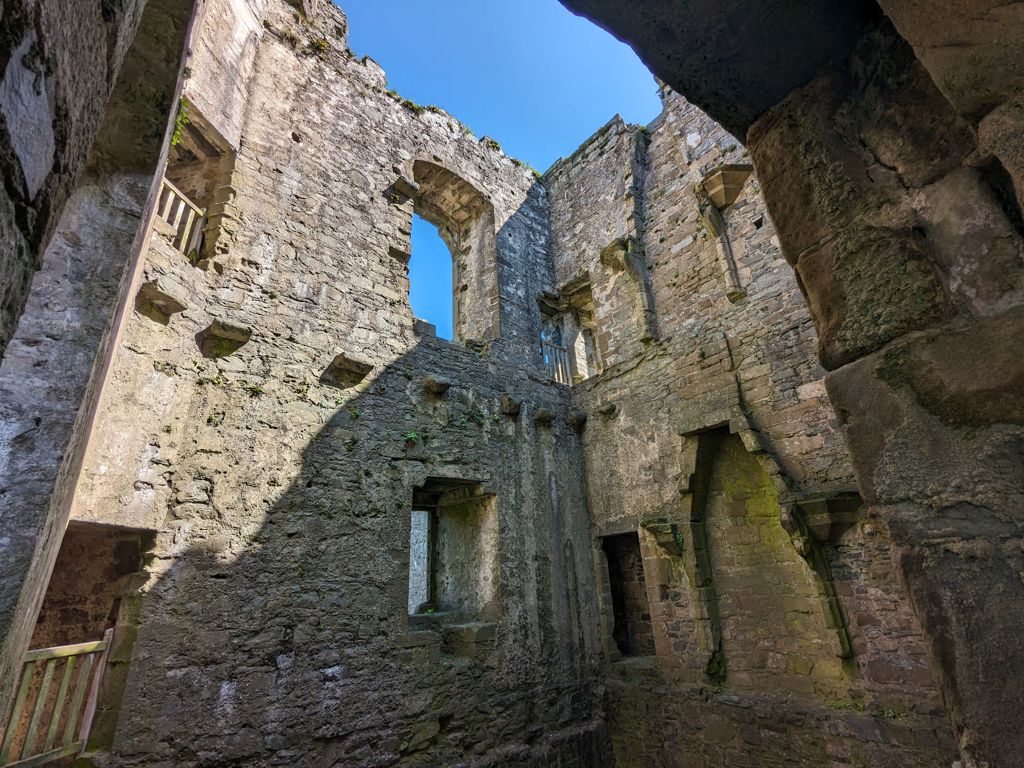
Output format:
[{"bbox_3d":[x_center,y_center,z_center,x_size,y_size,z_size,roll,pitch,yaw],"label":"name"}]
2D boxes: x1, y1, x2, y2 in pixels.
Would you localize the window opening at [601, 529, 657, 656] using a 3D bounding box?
[{"bbox_3d":[2.095,3.514,8.019,0.730,1.870,0.547,-23,-29,39],"label":"window opening"}]

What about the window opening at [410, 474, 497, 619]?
[{"bbox_3d":[-1.103,2.432,6.799,1.034,1.687,1.535,-23,-29,39],"label":"window opening"}]

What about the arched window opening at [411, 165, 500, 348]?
[{"bbox_3d":[-1.350,-2.256,8.795,1.034,3.648,1.946,-23,-29,39],"label":"arched window opening"}]

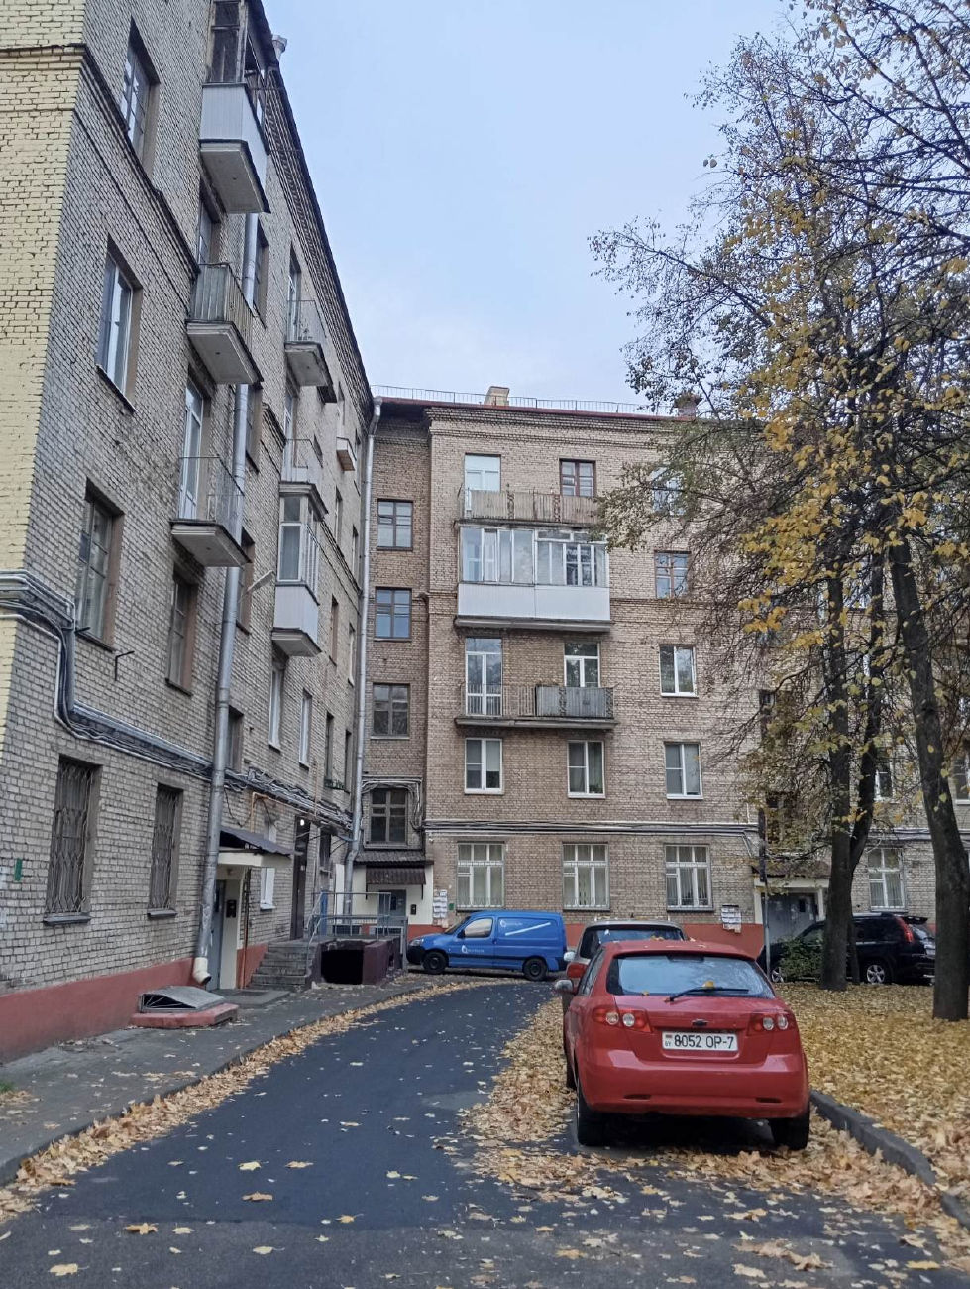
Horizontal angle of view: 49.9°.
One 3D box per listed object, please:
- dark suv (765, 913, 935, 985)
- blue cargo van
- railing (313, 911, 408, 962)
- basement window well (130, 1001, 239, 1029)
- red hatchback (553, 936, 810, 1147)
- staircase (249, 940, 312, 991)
[{"bbox_3d":[8.942,7.582,25.687,1.820,1.730,4.630,13,-22,-40],"label":"dark suv"},{"bbox_3d":[0.071,8.055,28.281,4.140,1.810,1.760,0,-14,9],"label":"blue cargo van"},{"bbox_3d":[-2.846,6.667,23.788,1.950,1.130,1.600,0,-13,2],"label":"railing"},{"bbox_3d":[-4.091,5.036,14.236,1.080,0.220,1.200,0,-13,2],"label":"basement window well"},{"bbox_3d":[1.595,3.372,9.311,1.760,1.450,4.300,0,-14,2],"label":"red hatchback"},{"bbox_3d":[-3.915,6.338,20.657,1.100,0.800,2.000,0,-13,2],"label":"staircase"}]

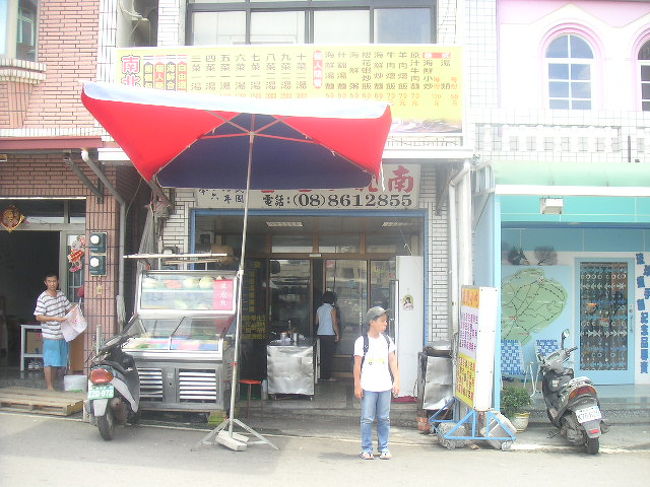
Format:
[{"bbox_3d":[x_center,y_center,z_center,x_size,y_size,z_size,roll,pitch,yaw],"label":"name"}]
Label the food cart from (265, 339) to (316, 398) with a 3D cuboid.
[{"bbox_3d":[-0.490,1.841,10.380,0.660,0.760,0.600,0,-2,3],"label":"food cart"}]

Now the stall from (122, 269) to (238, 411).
[{"bbox_3d":[-1.726,1.151,8.700,1.210,1.650,0.800,0,-2,7],"label":"stall"}]

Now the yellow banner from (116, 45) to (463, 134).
[{"bbox_3d":[-0.468,-2.023,9.400,4.560,1.173,0.080,0,-2,1],"label":"yellow banner"}]

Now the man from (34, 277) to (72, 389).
[{"bbox_3d":[-3.839,1.247,10.050,0.520,1.630,0.380,1,-2,-27],"label":"man"}]

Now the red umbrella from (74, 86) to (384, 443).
[{"bbox_3d":[-0.800,0.339,7.450,2.800,3.500,2.400,2,-2,0],"label":"red umbrella"}]

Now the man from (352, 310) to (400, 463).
[{"bbox_3d":[0.520,1.410,7.200,0.480,1.540,0.300,0,-2,-2],"label":"man"}]

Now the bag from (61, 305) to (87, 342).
[{"bbox_3d":[-3.473,1.105,9.850,0.360,0.500,0.150,1,-2,-18],"label":"bag"}]

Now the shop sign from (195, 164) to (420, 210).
[{"bbox_3d":[-0.245,-0.762,9.700,3.046,0.626,0.080,0,-2,1],"label":"shop sign"}]

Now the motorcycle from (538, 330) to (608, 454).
[{"bbox_3d":[2.810,1.690,8.300,0.680,1.200,1.750,0,-2,2],"label":"motorcycle"}]

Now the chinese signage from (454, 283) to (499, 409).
[{"bbox_3d":[1.751,1.180,8.242,0.210,1.330,0.900,2,-2,-2],"label":"chinese signage"}]

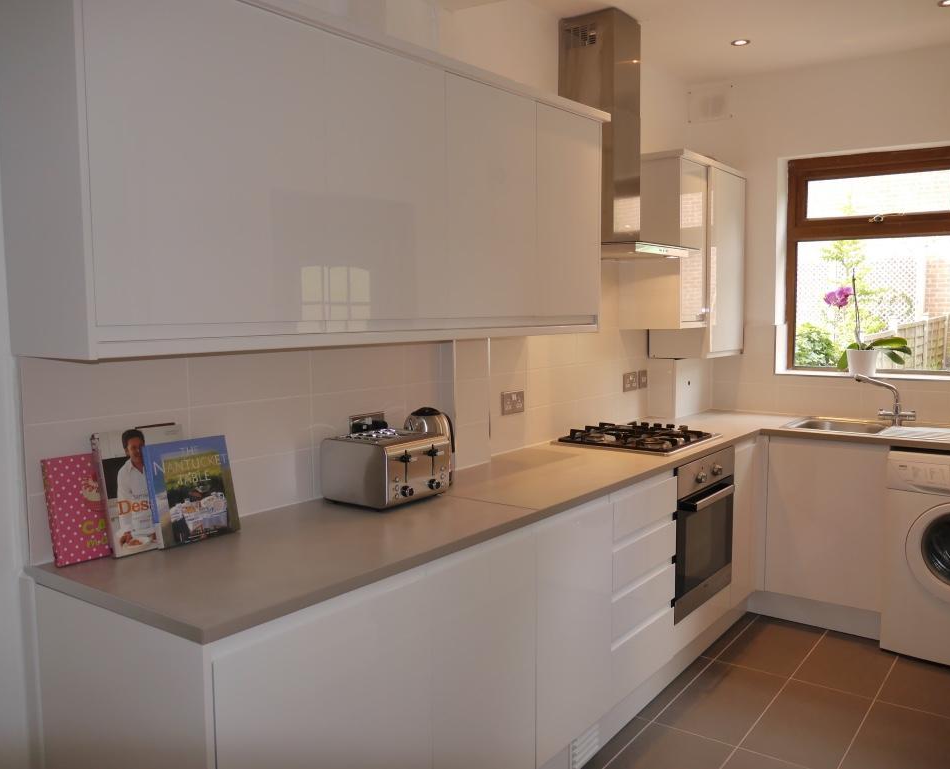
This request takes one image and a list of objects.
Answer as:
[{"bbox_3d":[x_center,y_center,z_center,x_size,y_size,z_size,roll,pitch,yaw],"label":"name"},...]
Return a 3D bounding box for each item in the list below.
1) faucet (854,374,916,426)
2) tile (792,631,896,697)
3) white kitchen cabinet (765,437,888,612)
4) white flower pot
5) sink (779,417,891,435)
[{"bbox_3d":[1.875,0.072,3.801,0.250,0.220,0.085,1,5,16],"label":"faucet"},{"bbox_3d":[1.526,1.134,3.373,0.300,0.010,0.600,3,6,36],"label":"tile"},{"bbox_3d":[1.707,0.589,3.874,0.500,0.720,0.570,3,6,36],"label":"white kitchen cabinet"},{"bbox_3d":[1.847,-0.099,3.958,0.137,0.128,0.137,3,6,36],"label":"white flower pot"},{"bbox_3d":[1.654,0.269,3.786,0.400,0.170,0.420,3,6,36],"label":"sink"}]

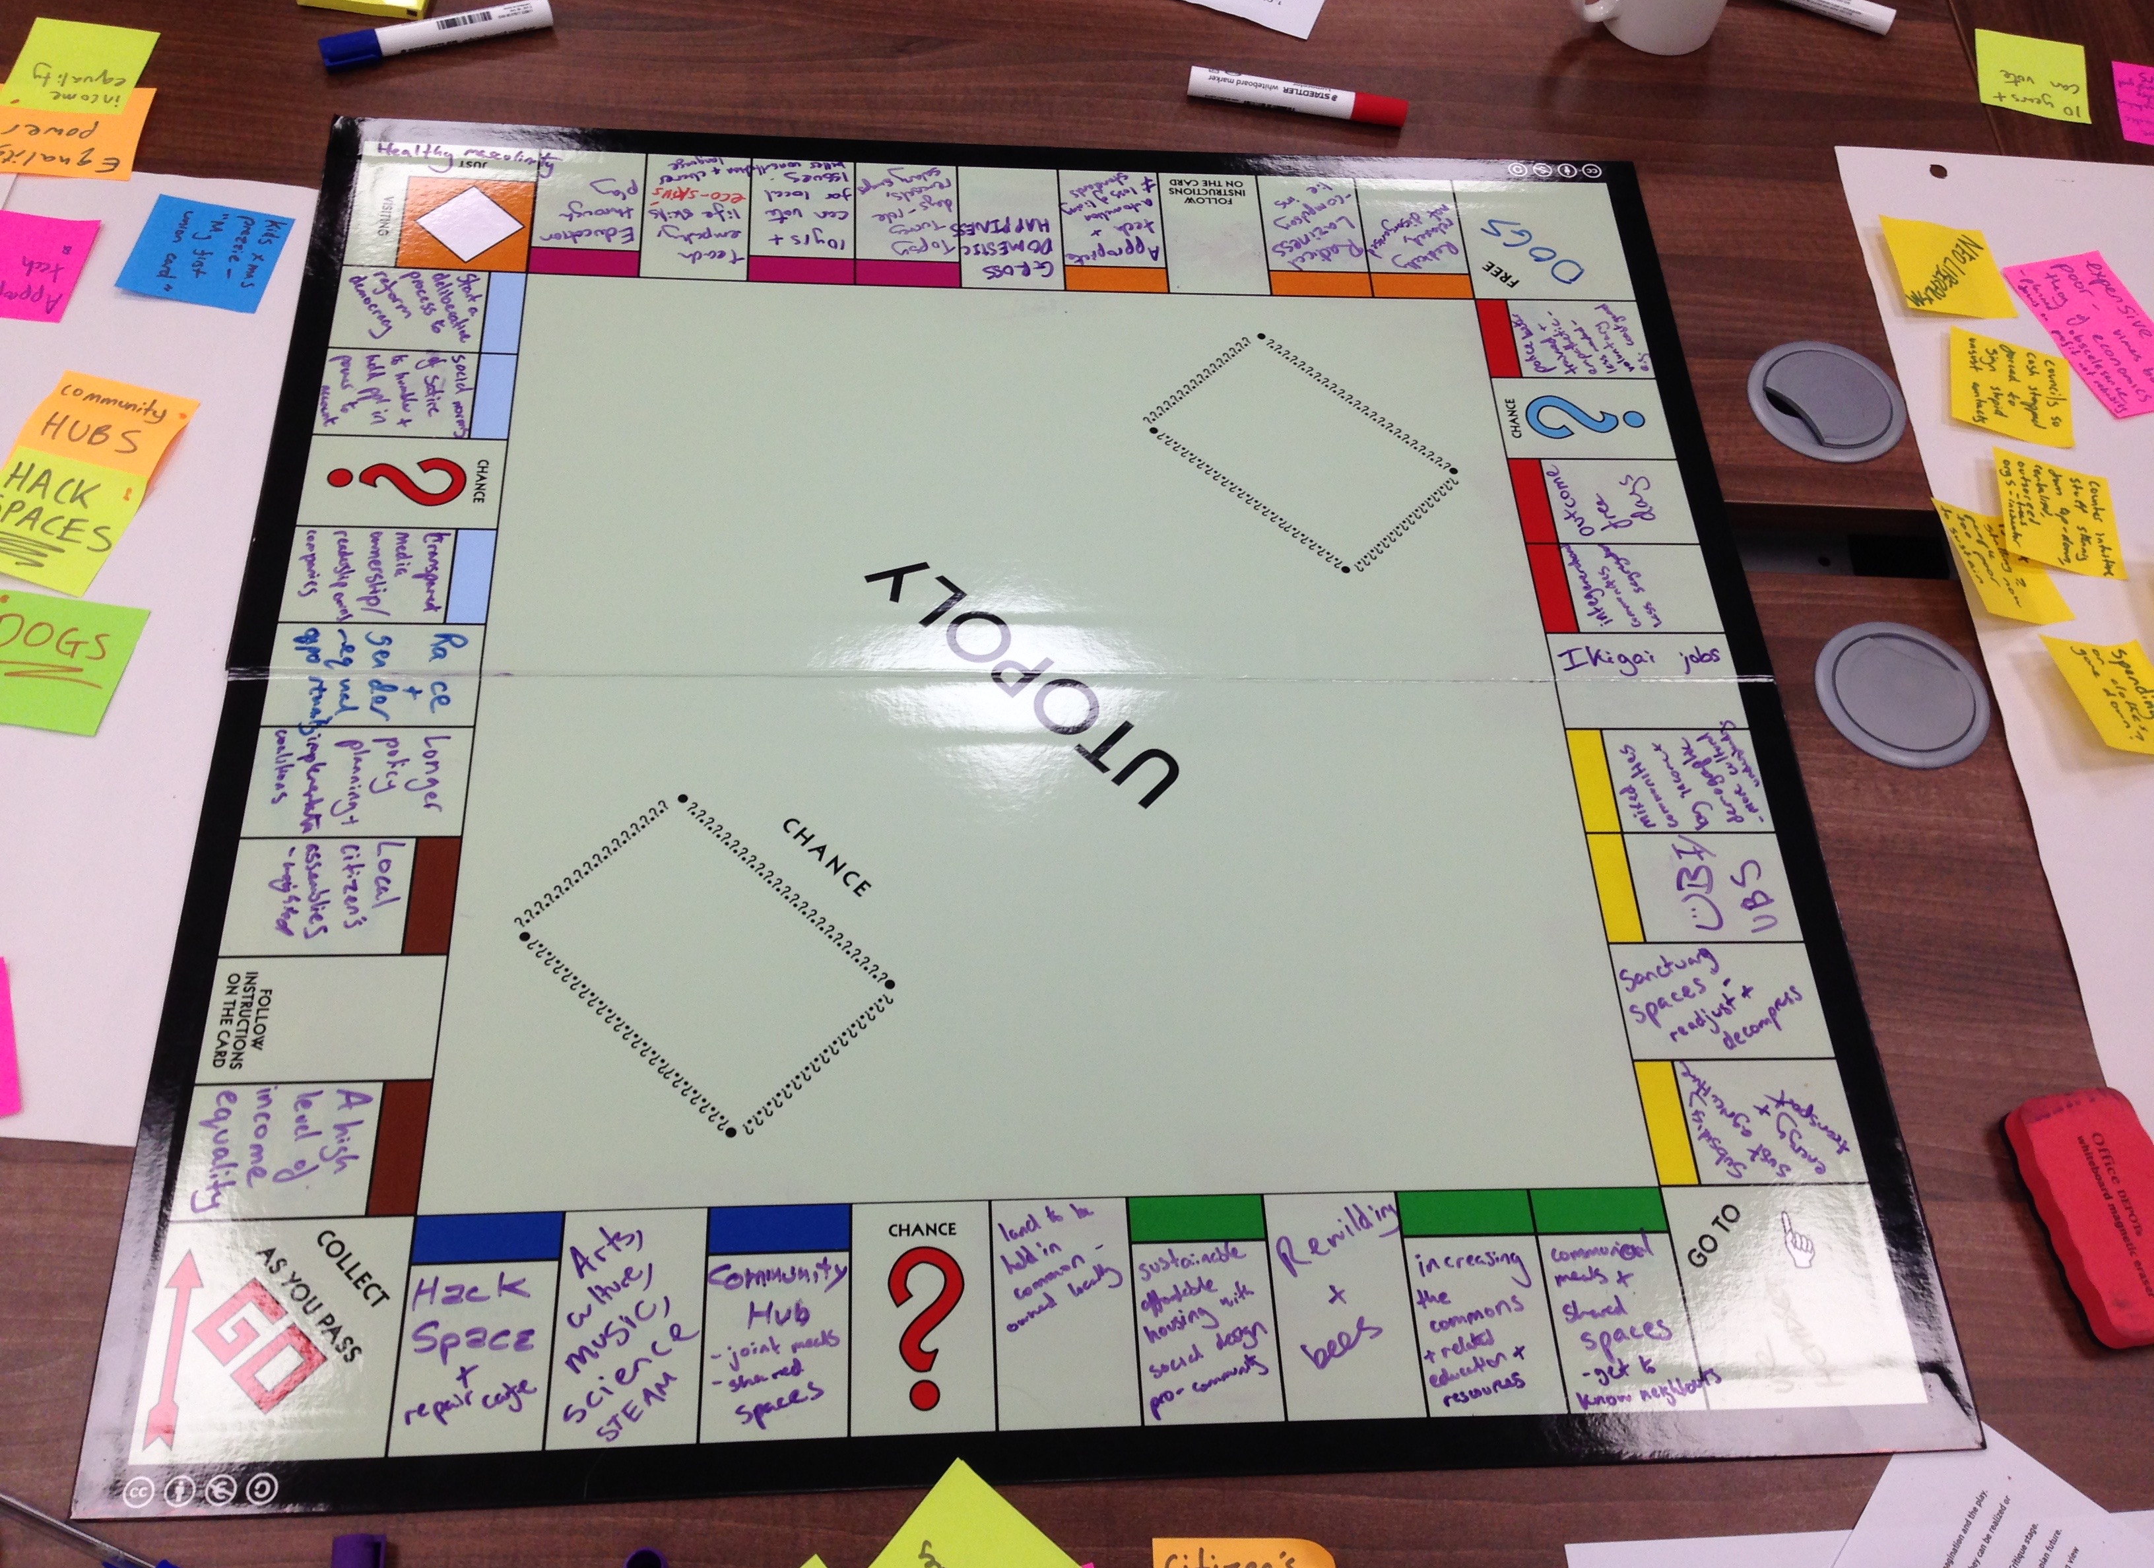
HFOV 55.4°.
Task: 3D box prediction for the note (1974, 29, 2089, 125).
[{"bbox_3d":[0.664,-0.492,1.426,0.076,0.004,0.076,11,59,0],"label":"note"}]

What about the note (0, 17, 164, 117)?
[{"bbox_3d":[-0.610,-0.441,1.258,0.076,0.003,0.075,6,59,-3],"label":"note"}]

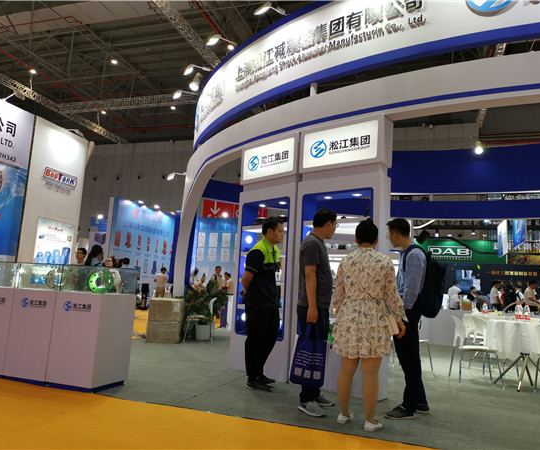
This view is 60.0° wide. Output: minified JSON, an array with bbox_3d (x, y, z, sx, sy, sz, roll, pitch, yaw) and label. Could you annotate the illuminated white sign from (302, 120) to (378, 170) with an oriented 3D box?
[{"bbox_3d":[0.776,-0.854,5.114,0.930,0.410,0.080,-4,-11,39],"label":"illuminated white sign"}]

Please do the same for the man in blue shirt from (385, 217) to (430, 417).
[{"bbox_3d":[1.192,0.767,4.106,0.420,1.700,0.480,0,-10,21],"label":"man in blue shirt"}]

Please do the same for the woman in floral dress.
[{"bbox_3d":[0.773,0.731,3.717,0.540,1.600,0.340,-1,-10,28],"label":"woman in floral dress"}]

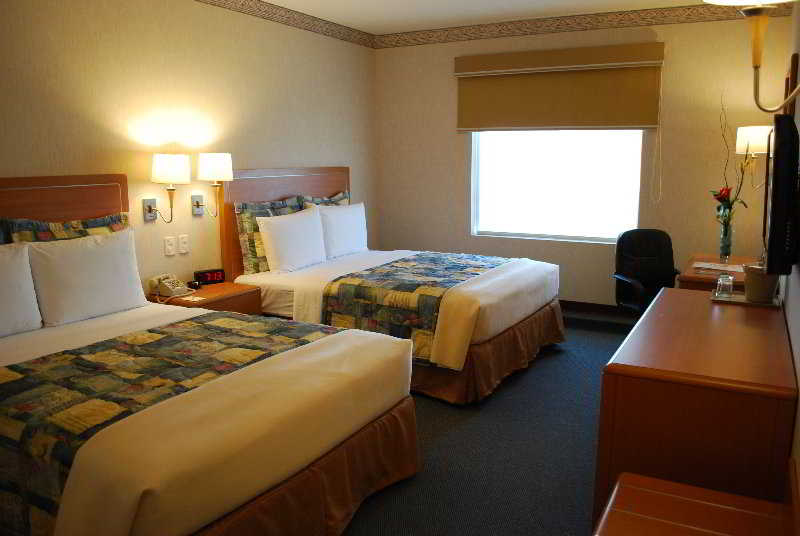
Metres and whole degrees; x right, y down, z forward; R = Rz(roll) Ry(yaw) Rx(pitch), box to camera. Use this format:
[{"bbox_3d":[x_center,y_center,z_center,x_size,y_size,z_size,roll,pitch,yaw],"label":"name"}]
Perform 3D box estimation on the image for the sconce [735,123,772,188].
[{"bbox_3d":[2.209,-0.668,3.699,0.280,0.400,0.225,7,13,30],"label":"sconce"}]

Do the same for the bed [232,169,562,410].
[{"bbox_3d":[-0.005,-0.055,4.420,2.039,1.297,1.516,7,13,31],"label":"bed"}]

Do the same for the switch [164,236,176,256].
[{"bbox_3d":[-1.487,-0.141,3.906,0.016,0.120,0.074,7,13,31],"label":"switch"}]

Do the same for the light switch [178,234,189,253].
[{"bbox_3d":[-1.431,-0.156,3.997,0.016,0.120,0.074,7,13,31],"label":"light switch"}]

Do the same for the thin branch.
[{"bbox_3d":[2.216,-0.857,4.103,0.105,0.630,0.095,7,13,31],"label":"thin branch"}]

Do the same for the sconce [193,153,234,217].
[{"bbox_3d":[-1.176,-0.526,3.789,0.280,0.395,0.225,7,13,30],"label":"sconce"}]

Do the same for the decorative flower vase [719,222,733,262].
[{"bbox_3d":[2.166,-0.180,3.958,0.085,0.275,0.085,7,13,30],"label":"decorative flower vase"}]

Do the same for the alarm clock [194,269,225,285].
[{"bbox_3d":[-1.240,0.056,3.883,0.195,0.080,0.080,-8,14,-37],"label":"alarm clock"}]

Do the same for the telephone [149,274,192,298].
[{"bbox_3d":[-1.435,0.109,3.735,0.195,0.105,0.190,4,11,18],"label":"telephone"}]

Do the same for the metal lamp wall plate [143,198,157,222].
[{"bbox_3d":[-1.479,-0.339,3.567,0.020,0.136,0.088,7,13,30],"label":"metal lamp wall plate"}]

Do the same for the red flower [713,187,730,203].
[{"bbox_3d":[2.217,-0.507,4.144,0.115,0.110,0.115,7,13,31],"label":"red flower"}]

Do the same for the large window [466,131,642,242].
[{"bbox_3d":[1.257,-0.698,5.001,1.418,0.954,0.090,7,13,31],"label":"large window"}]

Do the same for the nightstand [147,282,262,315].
[{"bbox_3d":[-1.233,0.410,3.700,0.470,0.545,0.585,7,13,30],"label":"nightstand"}]

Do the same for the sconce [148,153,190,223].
[{"bbox_3d":[-1.421,-0.483,3.643,0.325,0.425,0.225,7,13,31],"label":"sconce"}]

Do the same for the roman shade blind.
[{"bbox_3d":[1.157,-1.351,4.609,1.584,0.583,0.110,7,13,30],"label":"roman shade blind"}]

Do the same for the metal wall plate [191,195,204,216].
[{"bbox_3d":[-1.356,-0.421,4.055,0.030,0.135,0.088,7,13,31],"label":"metal wall plate"}]

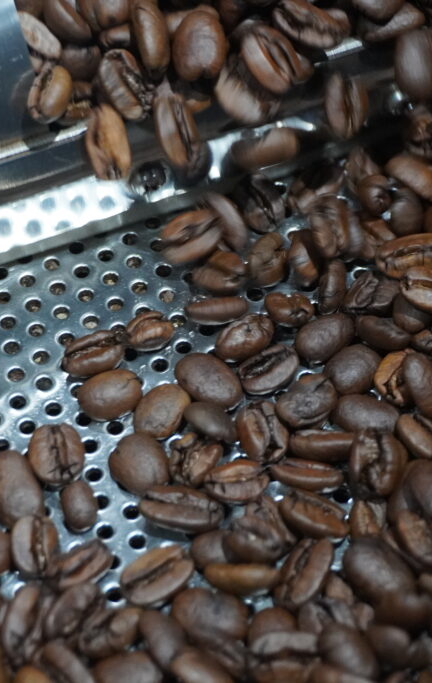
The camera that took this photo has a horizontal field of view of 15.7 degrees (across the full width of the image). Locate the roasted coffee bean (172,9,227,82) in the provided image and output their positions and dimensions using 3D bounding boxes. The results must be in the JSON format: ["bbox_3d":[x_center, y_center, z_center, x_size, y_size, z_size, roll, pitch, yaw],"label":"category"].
[{"bbox_3d":[-0.003,-0.048,0.253,0.009,0.006,0.012,-2,77,1],"label":"roasted coffee bean"}]

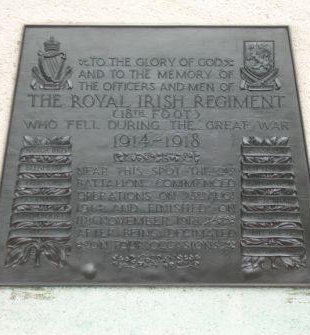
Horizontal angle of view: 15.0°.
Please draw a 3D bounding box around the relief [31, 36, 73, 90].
[{"bbox_3d":[-0.239,-0.242,2.727,0.099,0.130,0.015,0,-8,0],"label":"relief"}]

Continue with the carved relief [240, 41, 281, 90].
[{"bbox_3d":[0.246,-0.237,2.726,0.096,0.121,0.015,0,-8,0],"label":"carved relief"}]

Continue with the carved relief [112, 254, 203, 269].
[{"bbox_3d":[0.004,0.213,2.664,0.203,0.033,0.012,0,-8,0],"label":"carved relief"}]

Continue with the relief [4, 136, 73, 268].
[{"bbox_3d":[-0.266,0.078,2.676,0.157,0.303,0.025,0,-8,0],"label":"relief"}]

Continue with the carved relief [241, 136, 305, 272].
[{"bbox_3d":[0.273,0.083,2.676,0.150,0.312,0.025,0,-8,0],"label":"carved relief"}]

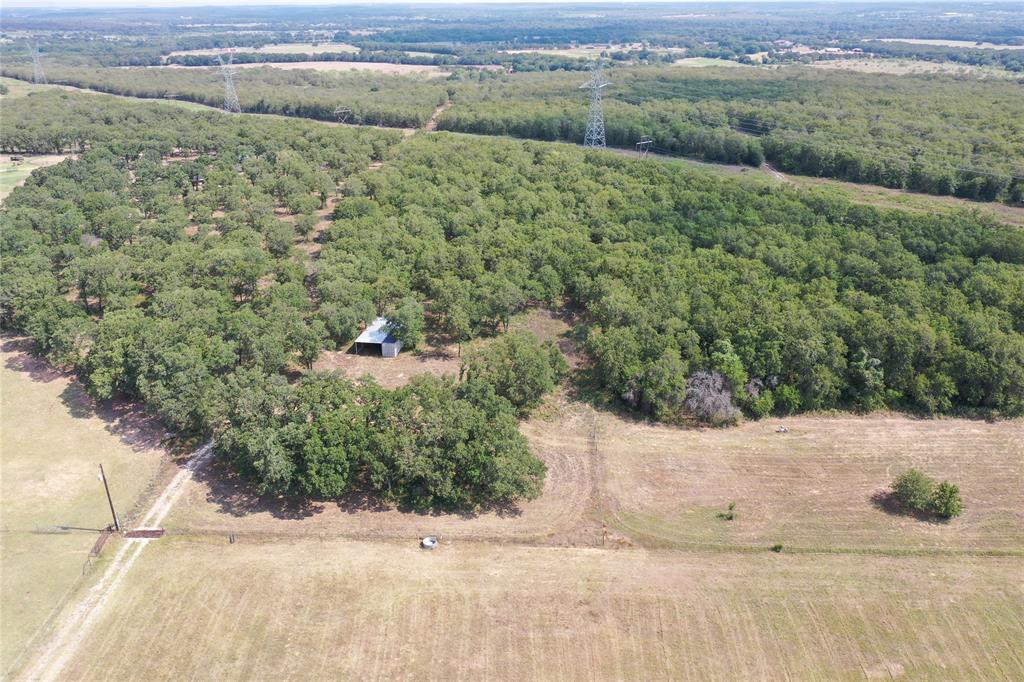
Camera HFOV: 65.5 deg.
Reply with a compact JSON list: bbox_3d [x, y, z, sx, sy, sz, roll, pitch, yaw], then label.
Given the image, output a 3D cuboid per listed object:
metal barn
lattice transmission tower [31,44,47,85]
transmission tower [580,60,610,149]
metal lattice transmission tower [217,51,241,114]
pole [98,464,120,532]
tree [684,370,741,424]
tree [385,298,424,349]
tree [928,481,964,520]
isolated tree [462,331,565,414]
[{"bbox_3d":[-24.265,-0.756,156.467,8.000,2.900,12.400,5,24,12],"label":"metal barn"},{"bbox_3d":[-388.900,-229.229,649.716,7.500,38.500,21.000,21,31,41],"label":"lattice transmission tower"},{"bbox_3d":[38.110,-107.662,360.448,7.500,39.500,21.000,21,31,41],"label":"transmission tower"},{"bbox_3d":[-170.951,-156.284,480.736,7.500,35.444,16.500,17,29,35],"label":"metal lattice transmission tower"},{"bbox_3d":[-50.465,19.684,99.814,0.600,9.800,0.450,0,23,0],"label":"pole"},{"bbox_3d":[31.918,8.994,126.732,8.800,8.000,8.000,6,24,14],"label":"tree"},{"bbox_3d":[-20.870,-3.592,154.556,8.000,9.600,8.000,-3,23,-8],"label":"tree"},{"bbox_3d":[56.594,20.645,103.694,4.500,4.500,4.300,14,27,30],"label":"tree"},{"bbox_3d":[0.578,5.198,131.365,17.000,11.500,15.000,0,23,0],"label":"isolated tree"}]

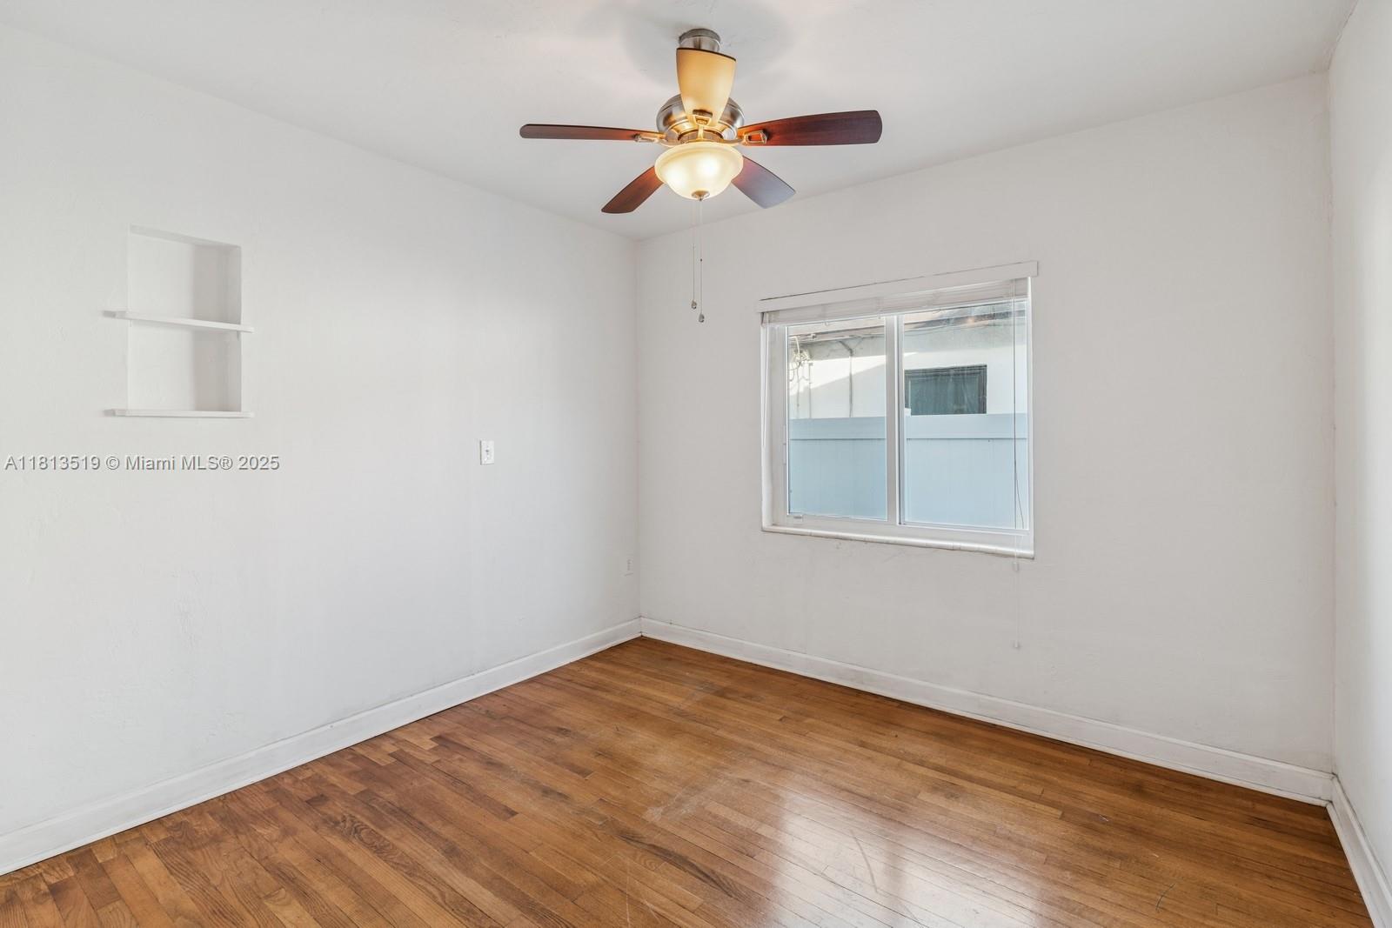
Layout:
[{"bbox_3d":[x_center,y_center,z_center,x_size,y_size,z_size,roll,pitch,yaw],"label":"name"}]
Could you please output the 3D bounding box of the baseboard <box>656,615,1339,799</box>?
[{"bbox_3d":[0.885,1.058,2.960,3.070,0.122,0.030,1,2,36],"label":"baseboard"}]

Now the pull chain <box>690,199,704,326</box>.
[{"bbox_3d":[0.006,-0.645,1.950,0.042,0.400,0.025,0,2,0],"label":"pull chain"}]

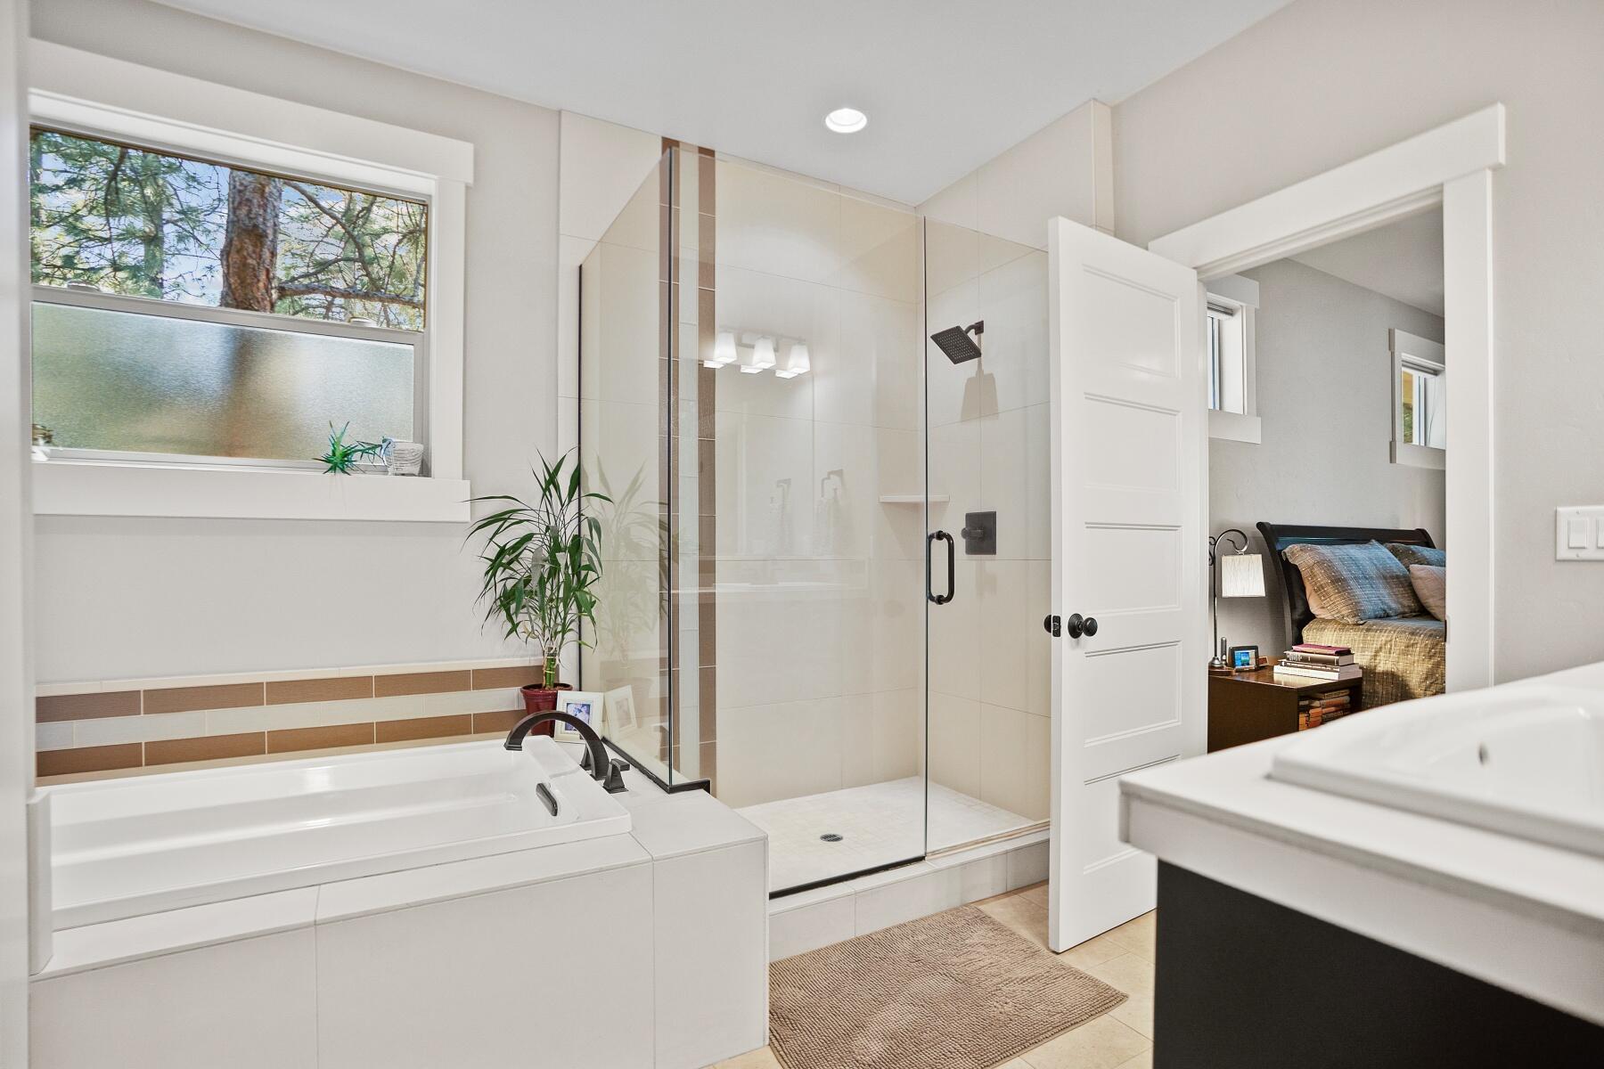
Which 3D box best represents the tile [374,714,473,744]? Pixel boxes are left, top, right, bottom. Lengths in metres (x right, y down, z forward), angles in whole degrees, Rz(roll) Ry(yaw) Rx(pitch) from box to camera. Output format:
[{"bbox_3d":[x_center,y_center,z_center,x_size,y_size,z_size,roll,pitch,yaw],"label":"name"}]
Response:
[{"bbox_3d":[-1.301,0.671,2.466,0.293,0.072,0.011,1,-1,-27],"label":"tile"}]

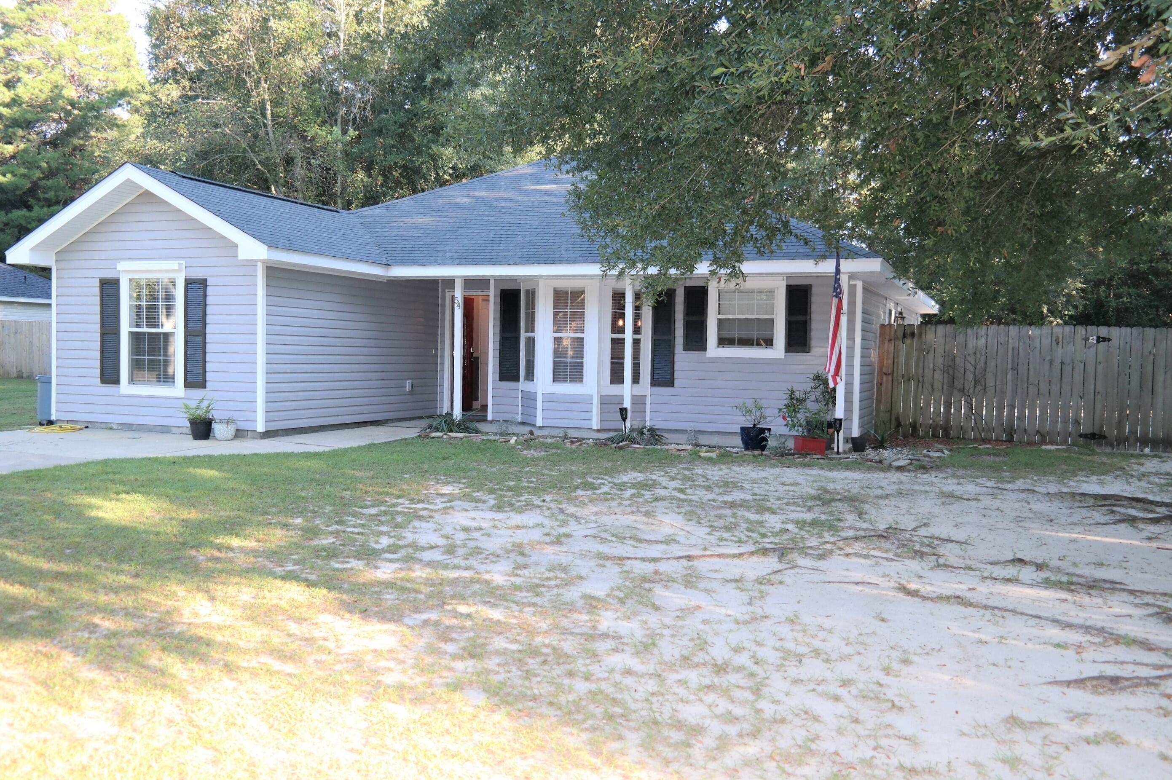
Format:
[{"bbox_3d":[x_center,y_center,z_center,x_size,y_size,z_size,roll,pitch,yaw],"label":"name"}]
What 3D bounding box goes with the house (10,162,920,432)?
[{"bbox_3d":[-0.295,-2.071,16.717,11.700,5.200,13.400,2,2,21],"label":"house"}]

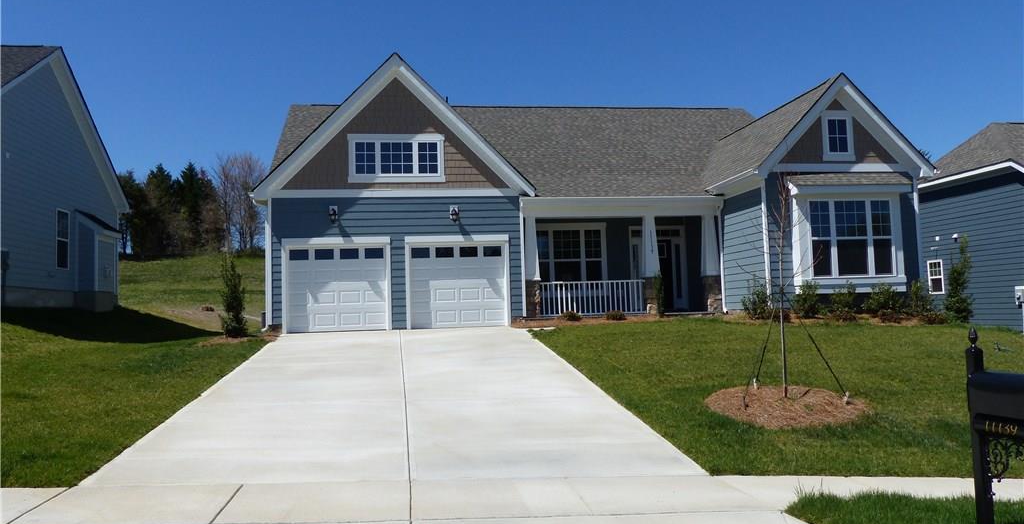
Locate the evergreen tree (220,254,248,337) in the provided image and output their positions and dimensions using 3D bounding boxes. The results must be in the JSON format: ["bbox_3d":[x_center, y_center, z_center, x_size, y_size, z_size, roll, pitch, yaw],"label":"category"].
[{"bbox_3d":[-6.460,0.782,17.213,0.542,1.885,0.560,-1,-4,-7],"label":"evergreen tree"}]

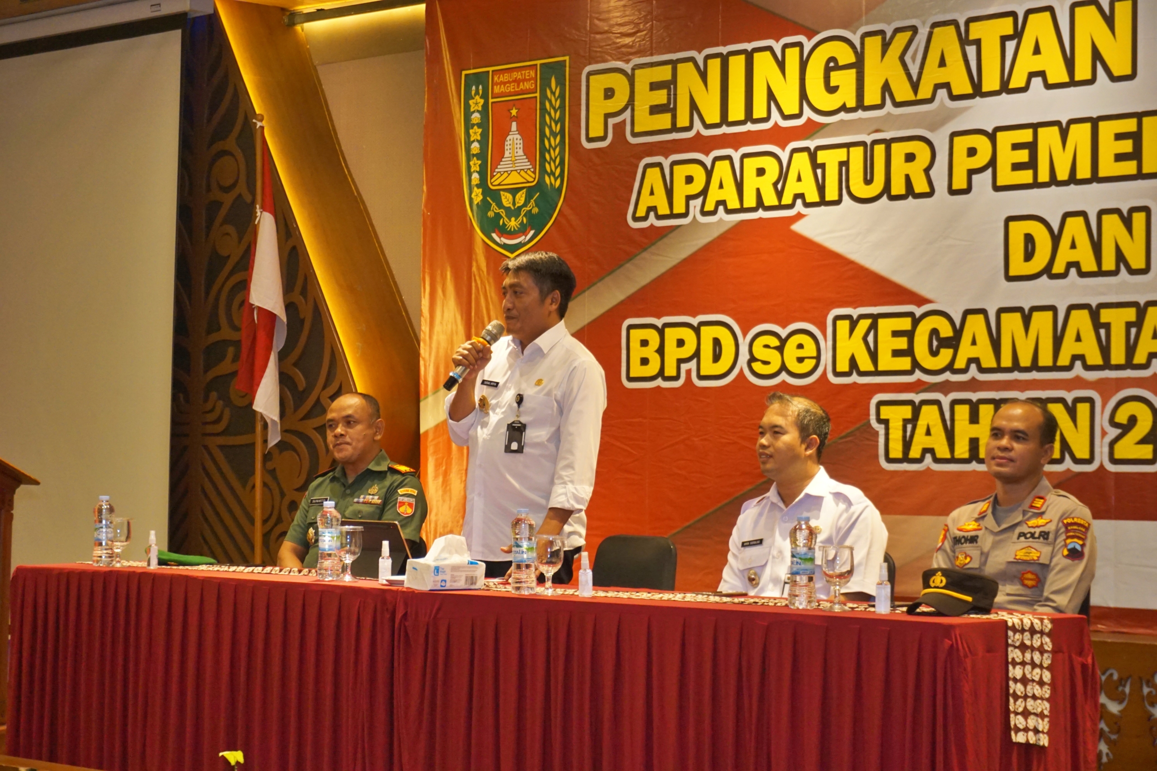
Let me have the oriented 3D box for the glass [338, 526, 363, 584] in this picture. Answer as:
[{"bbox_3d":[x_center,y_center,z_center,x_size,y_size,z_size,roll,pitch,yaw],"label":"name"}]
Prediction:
[{"bbox_3d":[-0.662,0.491,7.020,0.081,0.157,0.081,1,-2,0],"label":"glass"}]

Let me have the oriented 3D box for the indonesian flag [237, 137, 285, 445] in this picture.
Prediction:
[{"bbox_3d":[-1.275,-0.365,9.700,0.200,1.240,0.160,0,-2,30],"label":"indonesian flag"}]

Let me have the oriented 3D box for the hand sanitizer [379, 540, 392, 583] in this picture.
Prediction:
[{"bbox_3d":[-0.564,0.518,7.024,0.036,0.121,0.036,1,-2,0],"label":"hand sanitizer"}]

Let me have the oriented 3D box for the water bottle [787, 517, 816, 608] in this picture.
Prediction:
[{"bbox_3d":[0.566,0.447,6.097,0.066,0.231,0.066,1,-2,0],"label":"water bottle"}]

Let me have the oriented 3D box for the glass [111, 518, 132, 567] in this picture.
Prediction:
[{"bbox_3d":[-1.512,0.517,7.936,0.073,0.159,0.073,1,-2,0],"label":"glass"}]

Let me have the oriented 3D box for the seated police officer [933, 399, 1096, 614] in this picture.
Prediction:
[{"bbox_3d":[1.018,0.676,6.220,0.550,1.297,0.780,-1,-3,42],"label":"seated police officer"}]

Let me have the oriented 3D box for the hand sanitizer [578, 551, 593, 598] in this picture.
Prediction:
[{"bbox_3d":[0.019,0.498,6.340,0.036,0.118,0.036,1,-2,0],"label":"hand sanitizer"}]

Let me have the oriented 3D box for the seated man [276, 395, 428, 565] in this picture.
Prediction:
[{"bbox_3d":[-0.861,0.683,7.875,0.540,1.330,0.750,-1,-3,43],"label":"seated man"}]

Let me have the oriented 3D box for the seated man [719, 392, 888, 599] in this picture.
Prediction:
[{"bbox_3d":[0.500,0.672,6.686,0.560,1.321,0.780,-1,-3,42],"label":"seated man"}]

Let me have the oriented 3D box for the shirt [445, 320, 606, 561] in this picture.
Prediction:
[{"bbox_3d":[-0.160,0.163,7.180,0.340,0.710,0.540,2,-3,-43],"label":"shirt"}]

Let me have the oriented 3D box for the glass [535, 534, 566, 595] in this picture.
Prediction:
[{"bbox_3d":[-0.075,0.478,6.430,0.081,0.157,0.081,1,-2,0],"label":"glass"}]

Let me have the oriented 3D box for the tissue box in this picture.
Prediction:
[{"bbox_3d":[-0.364,0.525,6.652,0.185,0.072,0.115,2,-3,-36],"label":"tissue box"}]

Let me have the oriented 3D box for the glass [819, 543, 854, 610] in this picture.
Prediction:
[{"bbox_3d":[0.626,0.467,5.840,0.081,0.157,0.081,1,-2,0],"label":"glass"}]

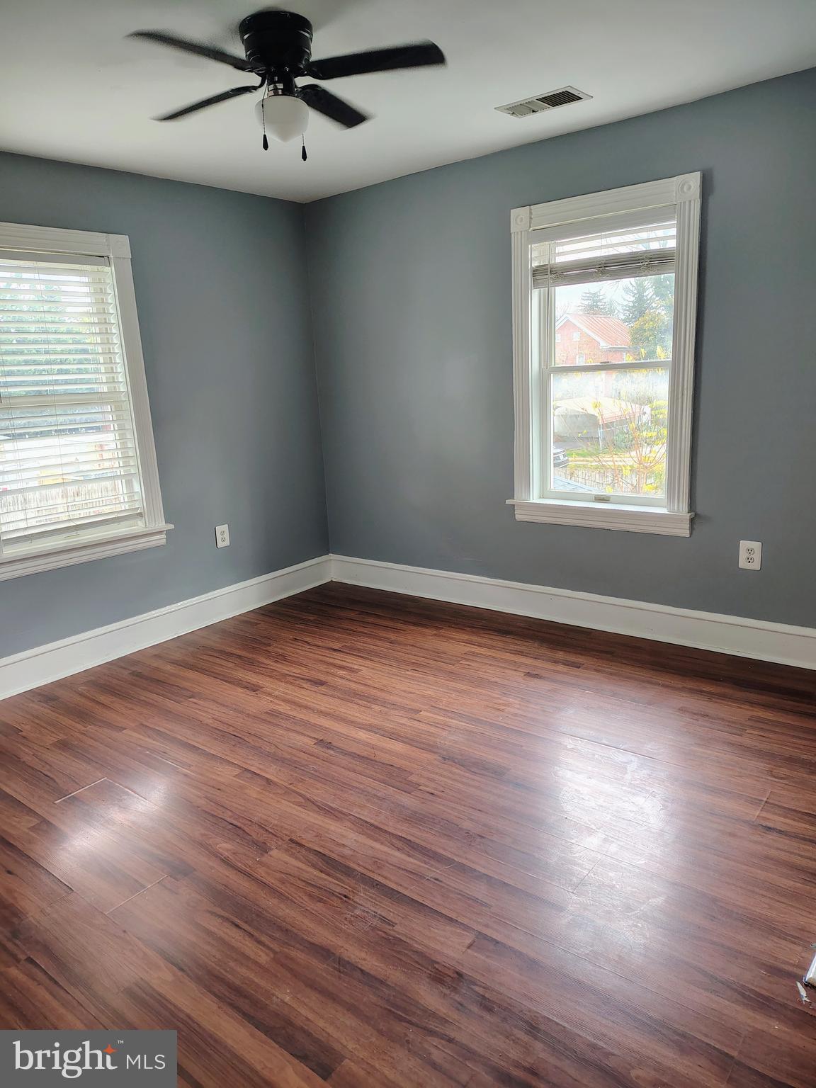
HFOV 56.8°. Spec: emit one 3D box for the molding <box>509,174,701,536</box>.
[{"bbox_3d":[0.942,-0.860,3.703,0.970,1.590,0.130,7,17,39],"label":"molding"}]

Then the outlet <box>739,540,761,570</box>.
[{"bbox_3d":[1.550,0.054,3.421,0.085,0.127,0.010,7,17,39],"label":"outlet"}]

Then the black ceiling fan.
[{"bbox_3d":[-0.391,-1.395,2.329,1.020,0.360,1.020,5,15,30],"label":"black ceiling fan"}]

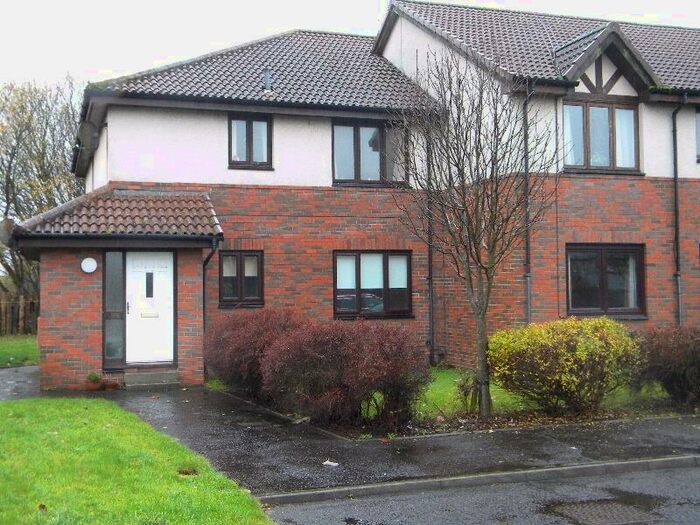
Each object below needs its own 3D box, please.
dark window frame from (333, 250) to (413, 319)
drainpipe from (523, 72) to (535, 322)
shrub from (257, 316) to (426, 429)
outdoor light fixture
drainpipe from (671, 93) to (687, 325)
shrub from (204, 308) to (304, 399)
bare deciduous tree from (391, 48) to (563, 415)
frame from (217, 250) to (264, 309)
[{"bbox_3d":[0.461,0.446,17.005,1.730,1.420,0.140,0,-2,-18],"label":"dark window frame"},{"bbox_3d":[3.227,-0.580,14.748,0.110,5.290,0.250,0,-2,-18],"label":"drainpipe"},{"bbox_3d":[0.003,1.340,10.487,1.900,1.240,1.900,0,-2,-18],"label":"shrub"},{"bbox_3d":[-4.370,0.048,13.886,0.270,0.270,0.100,0,-2,-18],"label":"outdoor light fixture"},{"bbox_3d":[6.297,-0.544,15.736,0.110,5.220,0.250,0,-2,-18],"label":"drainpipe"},{"bbox_3d":[-1.320,1.379,12.666,1.500,1.330,1.950,0,-2,-18],"label":"shrub"},{"bbox_3d":[1.592,-0.341,10.512,2.000,4.570,2.000,-1,-2,0],"label":"bare deciduous tree"},{"bbox_3d":[-2.120,0.320,16.178,0.890,1.150,0.140,0,-2,-18],"label":"frame"}]

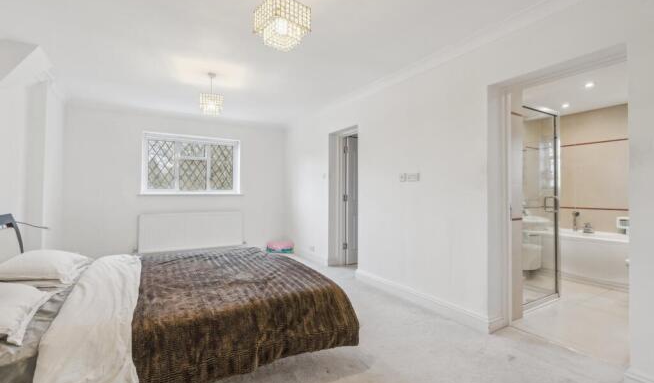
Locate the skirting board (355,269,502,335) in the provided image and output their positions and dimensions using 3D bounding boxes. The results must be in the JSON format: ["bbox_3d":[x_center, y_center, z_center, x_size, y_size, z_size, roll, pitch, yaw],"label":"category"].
[{"bbox_3d":[0.859,1.090,3.118,0.030,0.125,1.770,0,0,-32],"label":"skirting board"}]

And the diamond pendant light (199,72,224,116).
[{"bbox_3d":[-1.283,-1.082,3.250,0.230,0.455,0.230,0,0,-10],"label":"diamond pendant light"}]

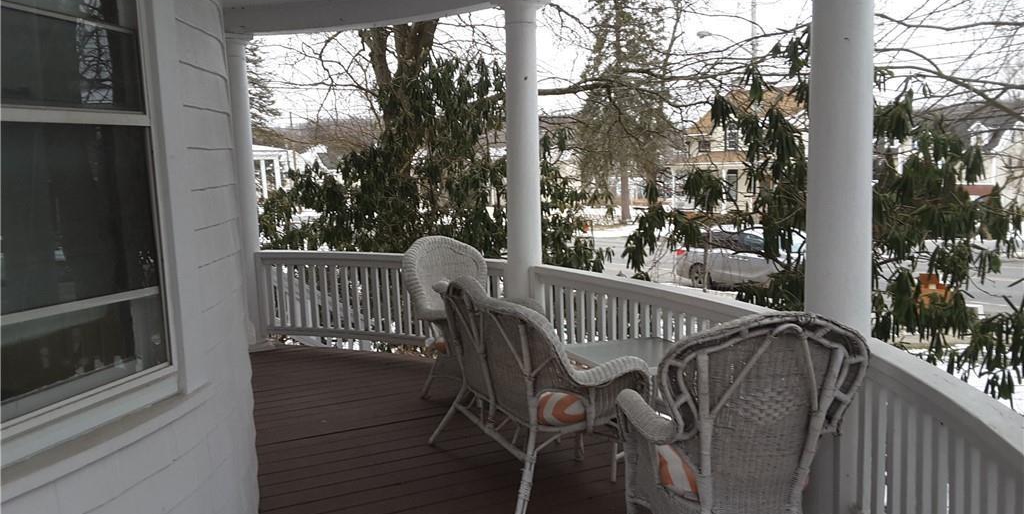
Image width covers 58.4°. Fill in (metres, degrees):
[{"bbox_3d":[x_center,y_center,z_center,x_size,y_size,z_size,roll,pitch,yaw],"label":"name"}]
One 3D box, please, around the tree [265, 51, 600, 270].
[{"bbox_3d":[-0.742,-0.331,8.785,3.342,3.255,2.761,-2,6,0],"label":"tree"}]

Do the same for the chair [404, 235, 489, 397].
[{"bbox_3d":[-0.193,0.364,5.470,0.730,0.946,0.730,-7,8,-39],"label":"chair"}]

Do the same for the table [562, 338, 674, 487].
[{"bbox_3d":[0.575,0.690,4.258,0.463,0.493,0.621,-4,6,-14],"label":"table"}]

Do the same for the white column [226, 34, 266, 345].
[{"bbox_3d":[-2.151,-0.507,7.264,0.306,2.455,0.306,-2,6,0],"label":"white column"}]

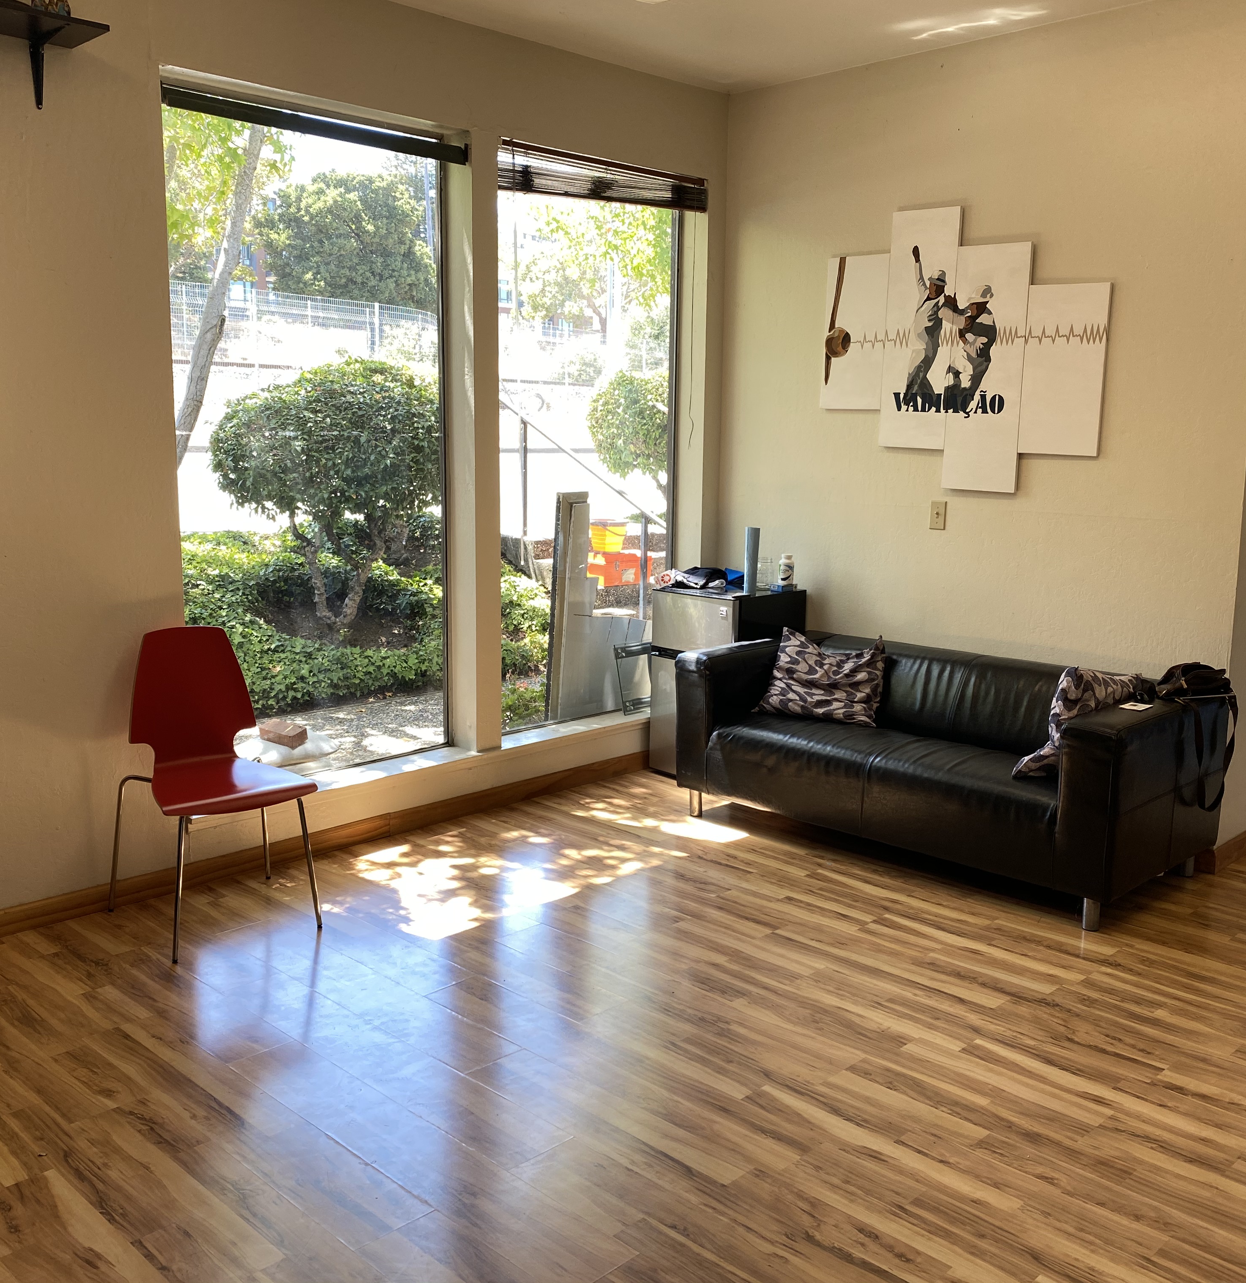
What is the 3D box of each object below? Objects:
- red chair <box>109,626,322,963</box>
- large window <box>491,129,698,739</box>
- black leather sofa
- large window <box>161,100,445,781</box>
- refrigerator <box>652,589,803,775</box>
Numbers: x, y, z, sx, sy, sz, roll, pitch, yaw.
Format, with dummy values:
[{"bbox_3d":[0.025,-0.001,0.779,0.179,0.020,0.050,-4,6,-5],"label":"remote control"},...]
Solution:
[{"bbox_3d":[-1.264,0.434,3.974,0.540,0.885,0.530,-7,12,-37],"label":"red chair"},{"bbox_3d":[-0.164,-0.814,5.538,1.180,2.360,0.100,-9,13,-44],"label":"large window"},{"bbox_3d":[1.151,0.434,4.789,0.860,0.660,1.790,-9,13,-44],"label":"black leather sofa"},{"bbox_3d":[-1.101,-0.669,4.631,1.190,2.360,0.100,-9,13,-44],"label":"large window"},{"bbox_3d":[0.472,0.175,5.767,0.500,0.830,0.480,-9,13,-44],"label":"refrigerator"}]

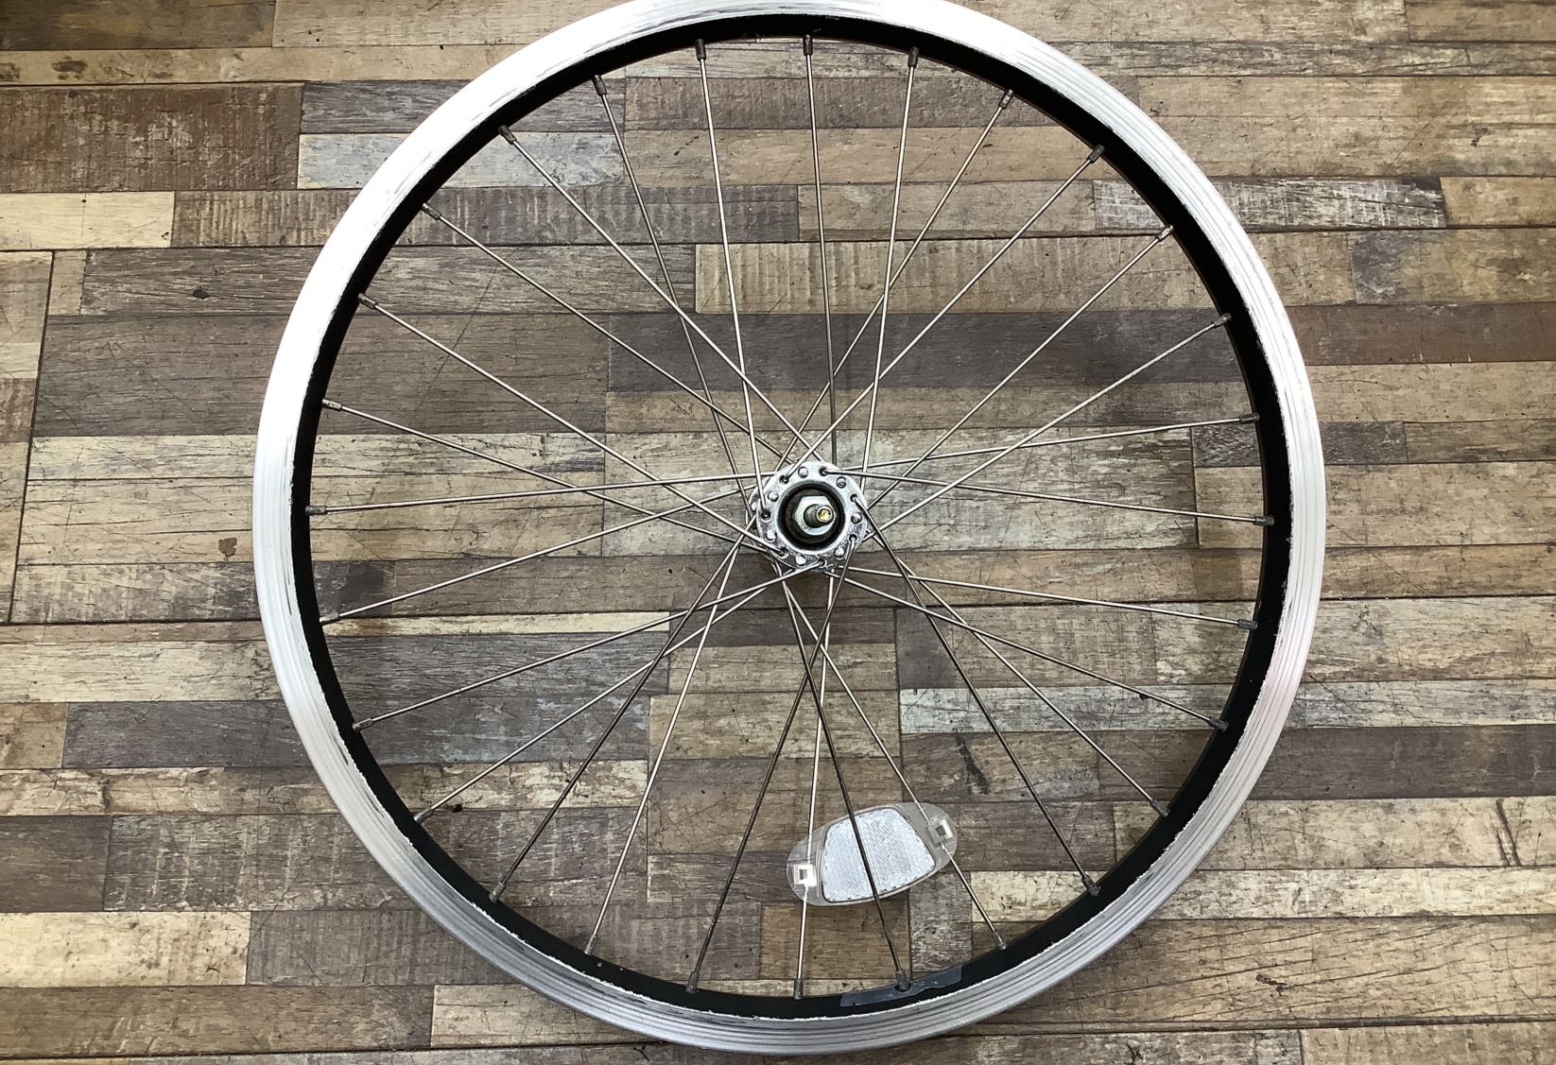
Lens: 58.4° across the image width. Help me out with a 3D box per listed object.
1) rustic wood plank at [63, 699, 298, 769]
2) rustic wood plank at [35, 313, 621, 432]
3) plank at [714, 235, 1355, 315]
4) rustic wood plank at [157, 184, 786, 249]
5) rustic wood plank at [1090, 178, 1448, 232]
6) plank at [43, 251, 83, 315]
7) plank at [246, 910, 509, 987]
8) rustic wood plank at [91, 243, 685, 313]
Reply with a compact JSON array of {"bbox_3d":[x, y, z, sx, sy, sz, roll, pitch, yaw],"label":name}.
[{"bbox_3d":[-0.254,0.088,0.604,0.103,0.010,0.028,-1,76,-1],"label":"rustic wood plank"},{"bbox_3d":[-0.214,-0.073,0.662,0.266,0.012,0.060,-1,76,-1],"label":"rustic wood plank"},{"bbox_3d":[0.117,-0.122,0.661,0.311,0.006,0.037,-1,75,-1],"label":"plank"},{"bbox_3d":[-0.138,-0.148,0.663,0.295,0.010,0.029,-1,76,-1],"label":"rustic wood plank"},{"bbox_3d":[0.234,-0.155,0.668,0.167,0.010,0.027,-1,76,-1],"label":"rustic wood plank"},{"bbox_3d":[-0.334,-0.116,0.656,0.015,0.006,0.033,-1,75,-1],"label":"plank"},{"bbox_3d":[-0.168,0.178,0.599,0.115,0.012,0.030,-1,76,-1],"label":"plank"},{"bbox_3d":[-0.182,-0.117,0.657,0.287,0.006,0.034,-1,75,-1],"label":"rustic wood plank"}]

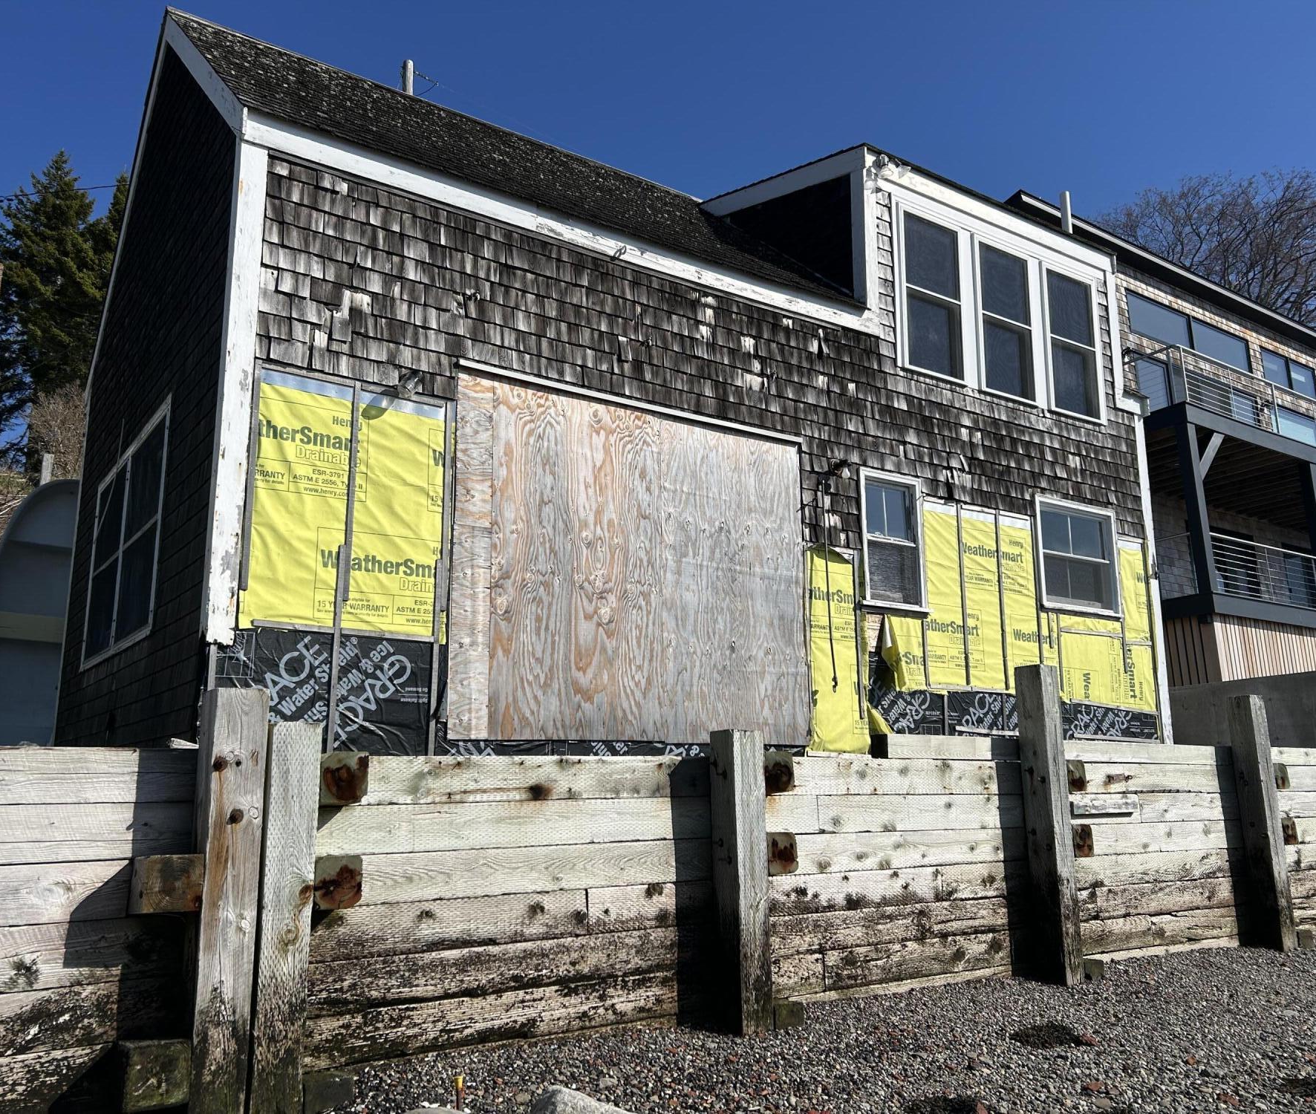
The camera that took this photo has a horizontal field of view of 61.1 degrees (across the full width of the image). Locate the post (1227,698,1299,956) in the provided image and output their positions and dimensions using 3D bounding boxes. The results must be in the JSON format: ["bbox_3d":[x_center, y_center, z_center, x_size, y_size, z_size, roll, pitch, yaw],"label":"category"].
[{"bbox_3d":[4.406,1.919,8.149,0.185,1.788,0.184,7,-15,-34],"label":"post"}]

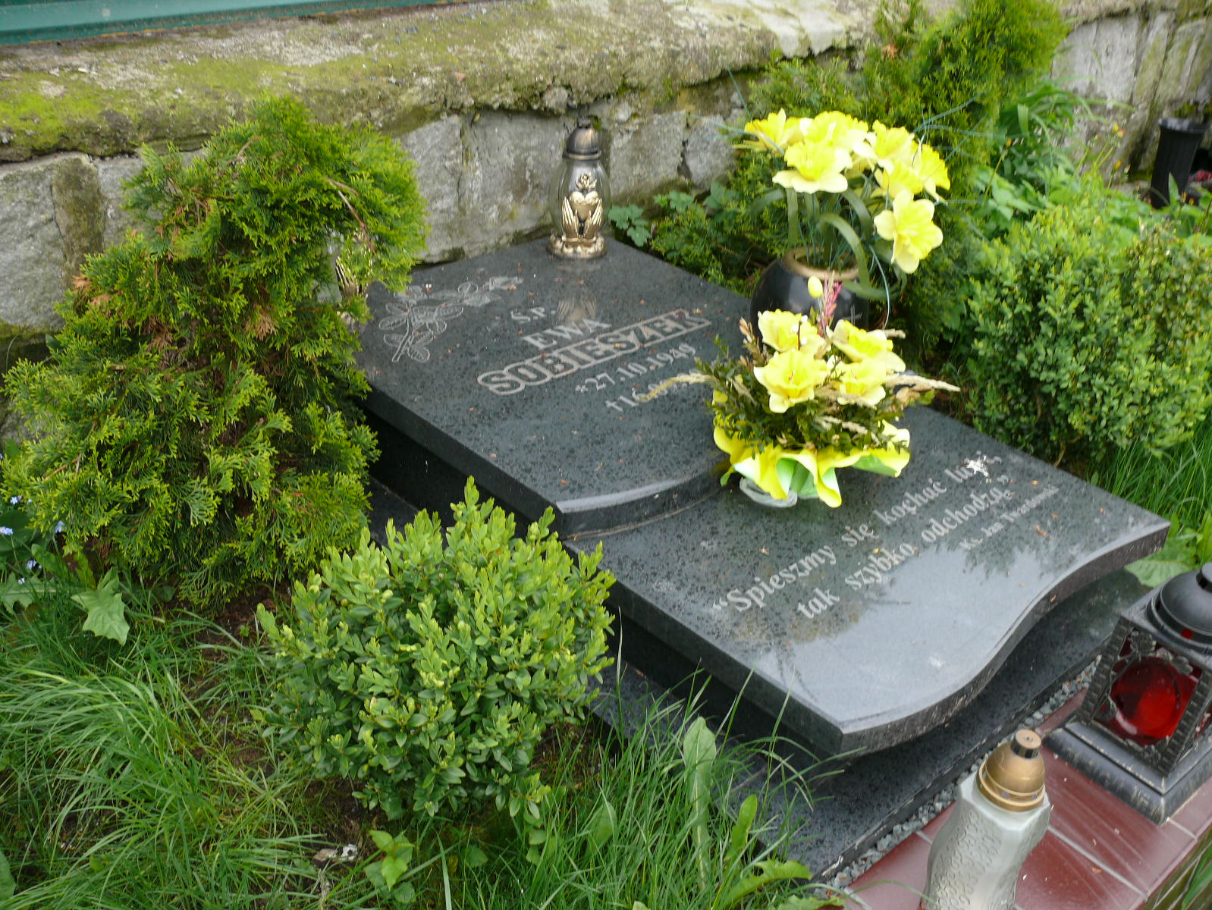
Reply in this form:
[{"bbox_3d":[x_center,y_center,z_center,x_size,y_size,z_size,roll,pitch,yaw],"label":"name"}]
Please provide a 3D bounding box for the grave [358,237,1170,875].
[{"bbox_3d":[0.119,0.003,2.158,0.985,0.235,1.445,-22,40,-38],"label":"grave"}]

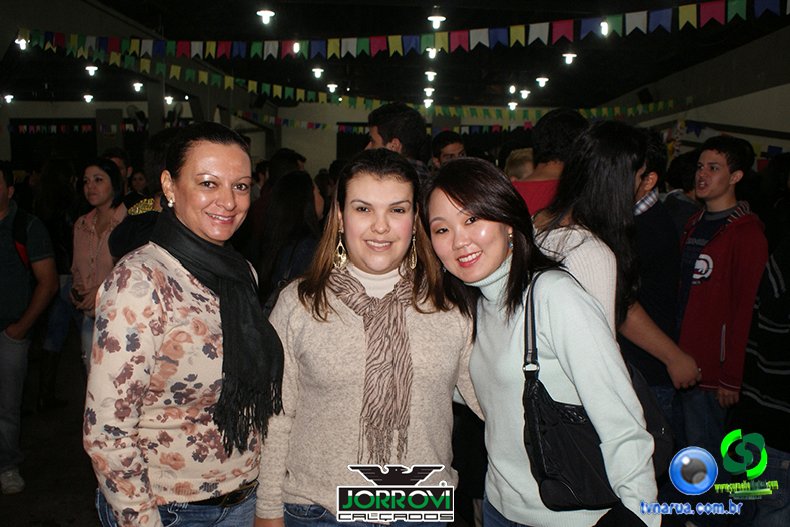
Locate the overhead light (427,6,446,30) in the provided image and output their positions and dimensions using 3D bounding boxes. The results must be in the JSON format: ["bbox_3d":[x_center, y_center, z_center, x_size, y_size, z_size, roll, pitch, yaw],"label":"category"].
[{"bbox_3d":[0.557,-3.298,10.600,0.255,0.285,0.255,1,6,0],"label":"overhead light"}]

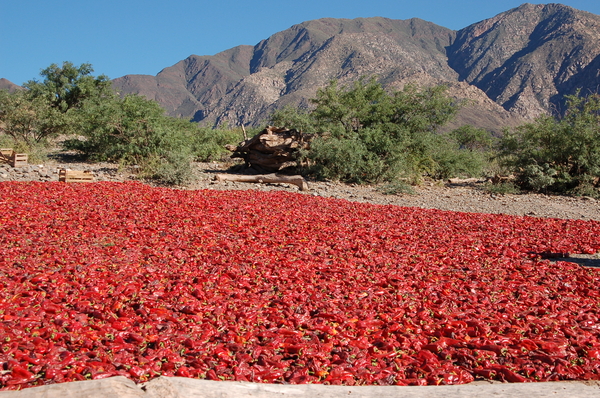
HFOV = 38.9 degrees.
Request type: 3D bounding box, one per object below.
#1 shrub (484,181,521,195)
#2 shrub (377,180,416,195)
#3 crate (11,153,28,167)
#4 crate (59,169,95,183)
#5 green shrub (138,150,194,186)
[{"bbox_3d":[3.508,-0.199,14.700,0.560,0.220,0.480,0,5,0],"label":"shrub"},{"bbox_3d":[1.598,-0.192,14.200,0.620,0.210,0.500,0,5,0],"label":"shrub"},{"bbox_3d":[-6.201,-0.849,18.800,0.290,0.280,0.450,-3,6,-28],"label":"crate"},{"bbox_3d":[-3.890,-0.381,14.750,0.500,0.250,0.300,-4,6,-37],"label":"crate"},{"bbox_3d":[-2.407,-0.541,15.300,0.920,0.600,0.800,0,5,0],"label":"green shrub"}]

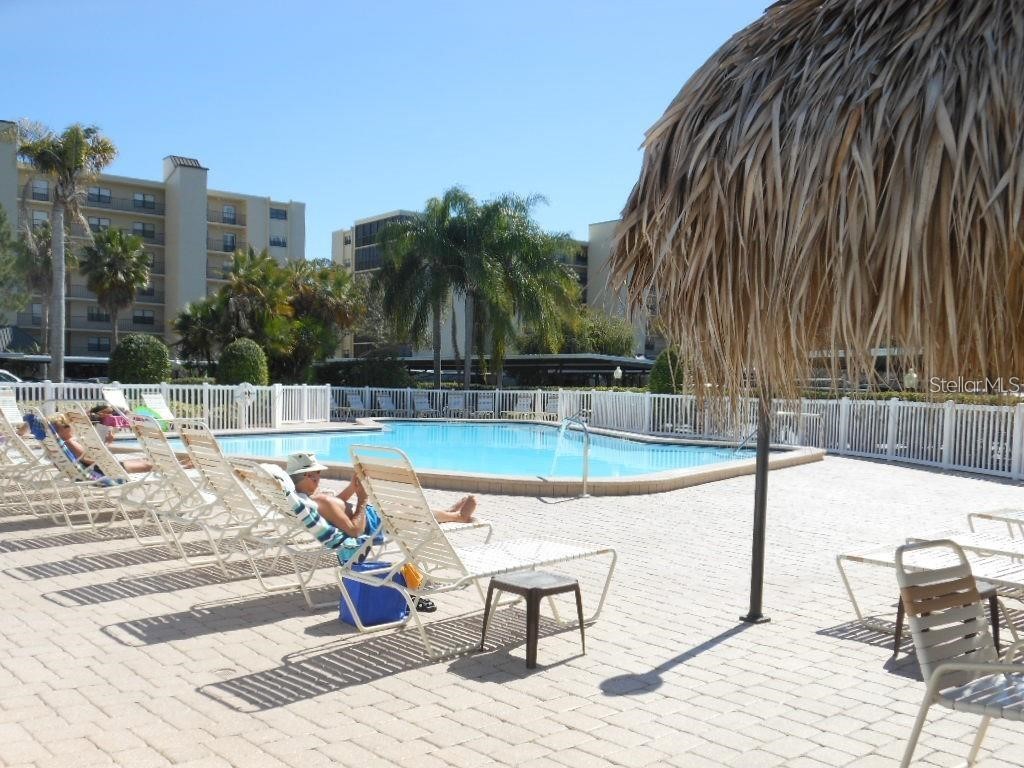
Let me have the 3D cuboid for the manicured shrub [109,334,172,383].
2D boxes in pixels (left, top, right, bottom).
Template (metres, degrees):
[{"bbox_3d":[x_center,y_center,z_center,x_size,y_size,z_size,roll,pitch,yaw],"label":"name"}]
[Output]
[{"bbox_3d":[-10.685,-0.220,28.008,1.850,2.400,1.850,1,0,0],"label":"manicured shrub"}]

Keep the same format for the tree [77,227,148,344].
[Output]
[{"bbox_3d":[-23.617,-4.218,58.000,4.200,10.040,4.200,1,0,0],"label":"tree"}]

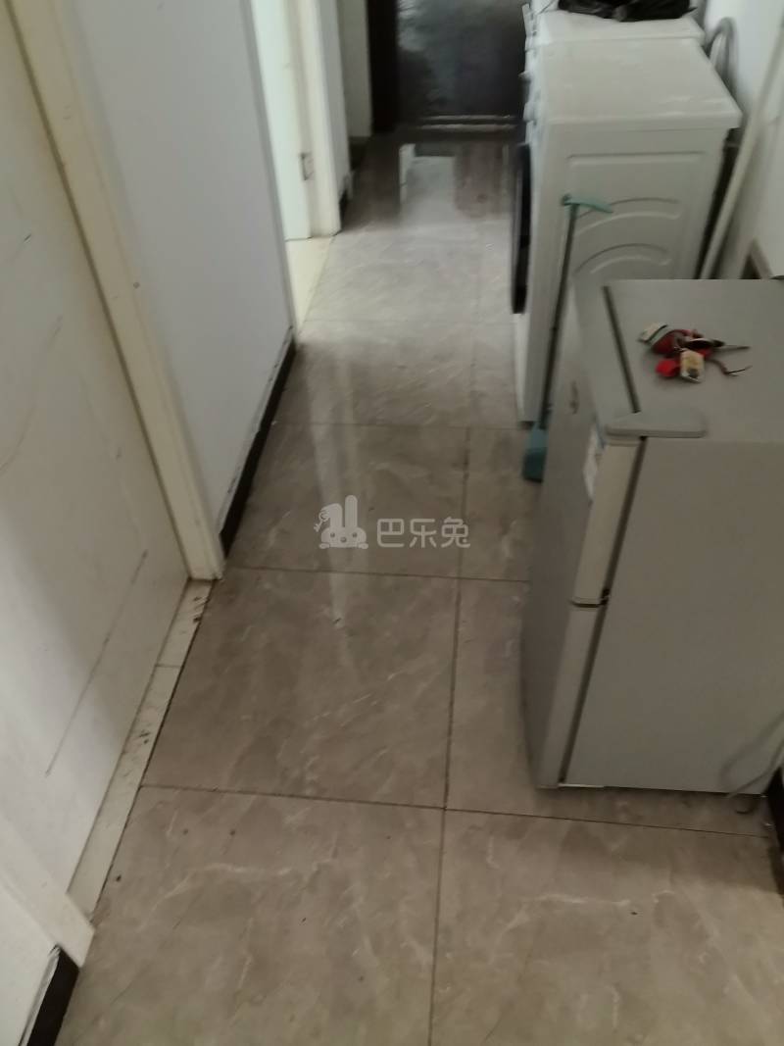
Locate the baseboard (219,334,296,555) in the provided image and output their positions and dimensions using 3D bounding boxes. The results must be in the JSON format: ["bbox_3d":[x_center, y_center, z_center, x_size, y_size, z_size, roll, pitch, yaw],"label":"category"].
[{"bbox_3d":[-0.386,-0.281,2.413,0.019,0.073,0.965,2,45,6],"label":"baseboard"}]

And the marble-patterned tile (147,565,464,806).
[{"bbox_3d":[-0.167,0.336,1.825,0.605,0.020,0.600,2,45,6],"label":"marble-patterned tile"}]

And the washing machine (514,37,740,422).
[{"bbox_3d":[0.593,-0.803,2.329,0.472,0.850,0.613,2,45,6],"label":"washing machine"}]

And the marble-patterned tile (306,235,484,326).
[{"bbox_3d":[0.024,-0.920,3.103,0.600,0.020,0.610,2,45,6],"label":"marble-patterned tile"}]

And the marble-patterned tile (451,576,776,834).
[{"bbox_3d":[0.432,0.361,1.761,0.600,0.020,0.600,2,45,6],"label":"marble-patterned tile"}]

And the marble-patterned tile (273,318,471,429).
[{"bbox_3d":[-0.039,-0.499,2.674,0.600,0.020,0.600,2,45,6],"label":"marble-patterned tile"}]

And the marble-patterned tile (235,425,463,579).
[{"bbox_3d":[-0.104,-0.082,2.231,0.600,0.010,0.600,2,44,6],"label":"marble-patterned tile"}]

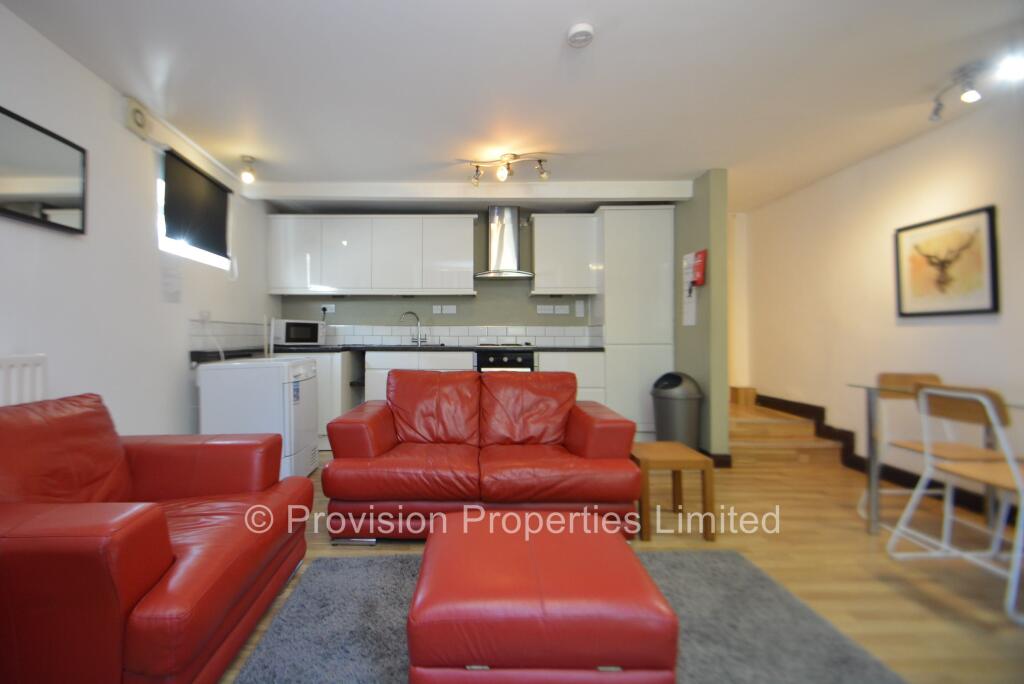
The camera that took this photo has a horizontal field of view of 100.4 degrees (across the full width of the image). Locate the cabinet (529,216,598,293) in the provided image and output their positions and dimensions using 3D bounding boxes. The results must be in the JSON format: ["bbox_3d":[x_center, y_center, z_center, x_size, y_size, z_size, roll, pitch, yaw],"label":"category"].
[{"bbox_3d":[0.509,-0.859,4.327,0.642,0.785,0.330,0,1,0],"label":"cabinet"}]

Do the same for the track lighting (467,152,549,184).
[{"bbox_3d":[-0.020,-1.355,3.370,0.640,0.210,0.170,0,0,-6],"label":"track lighting"}]

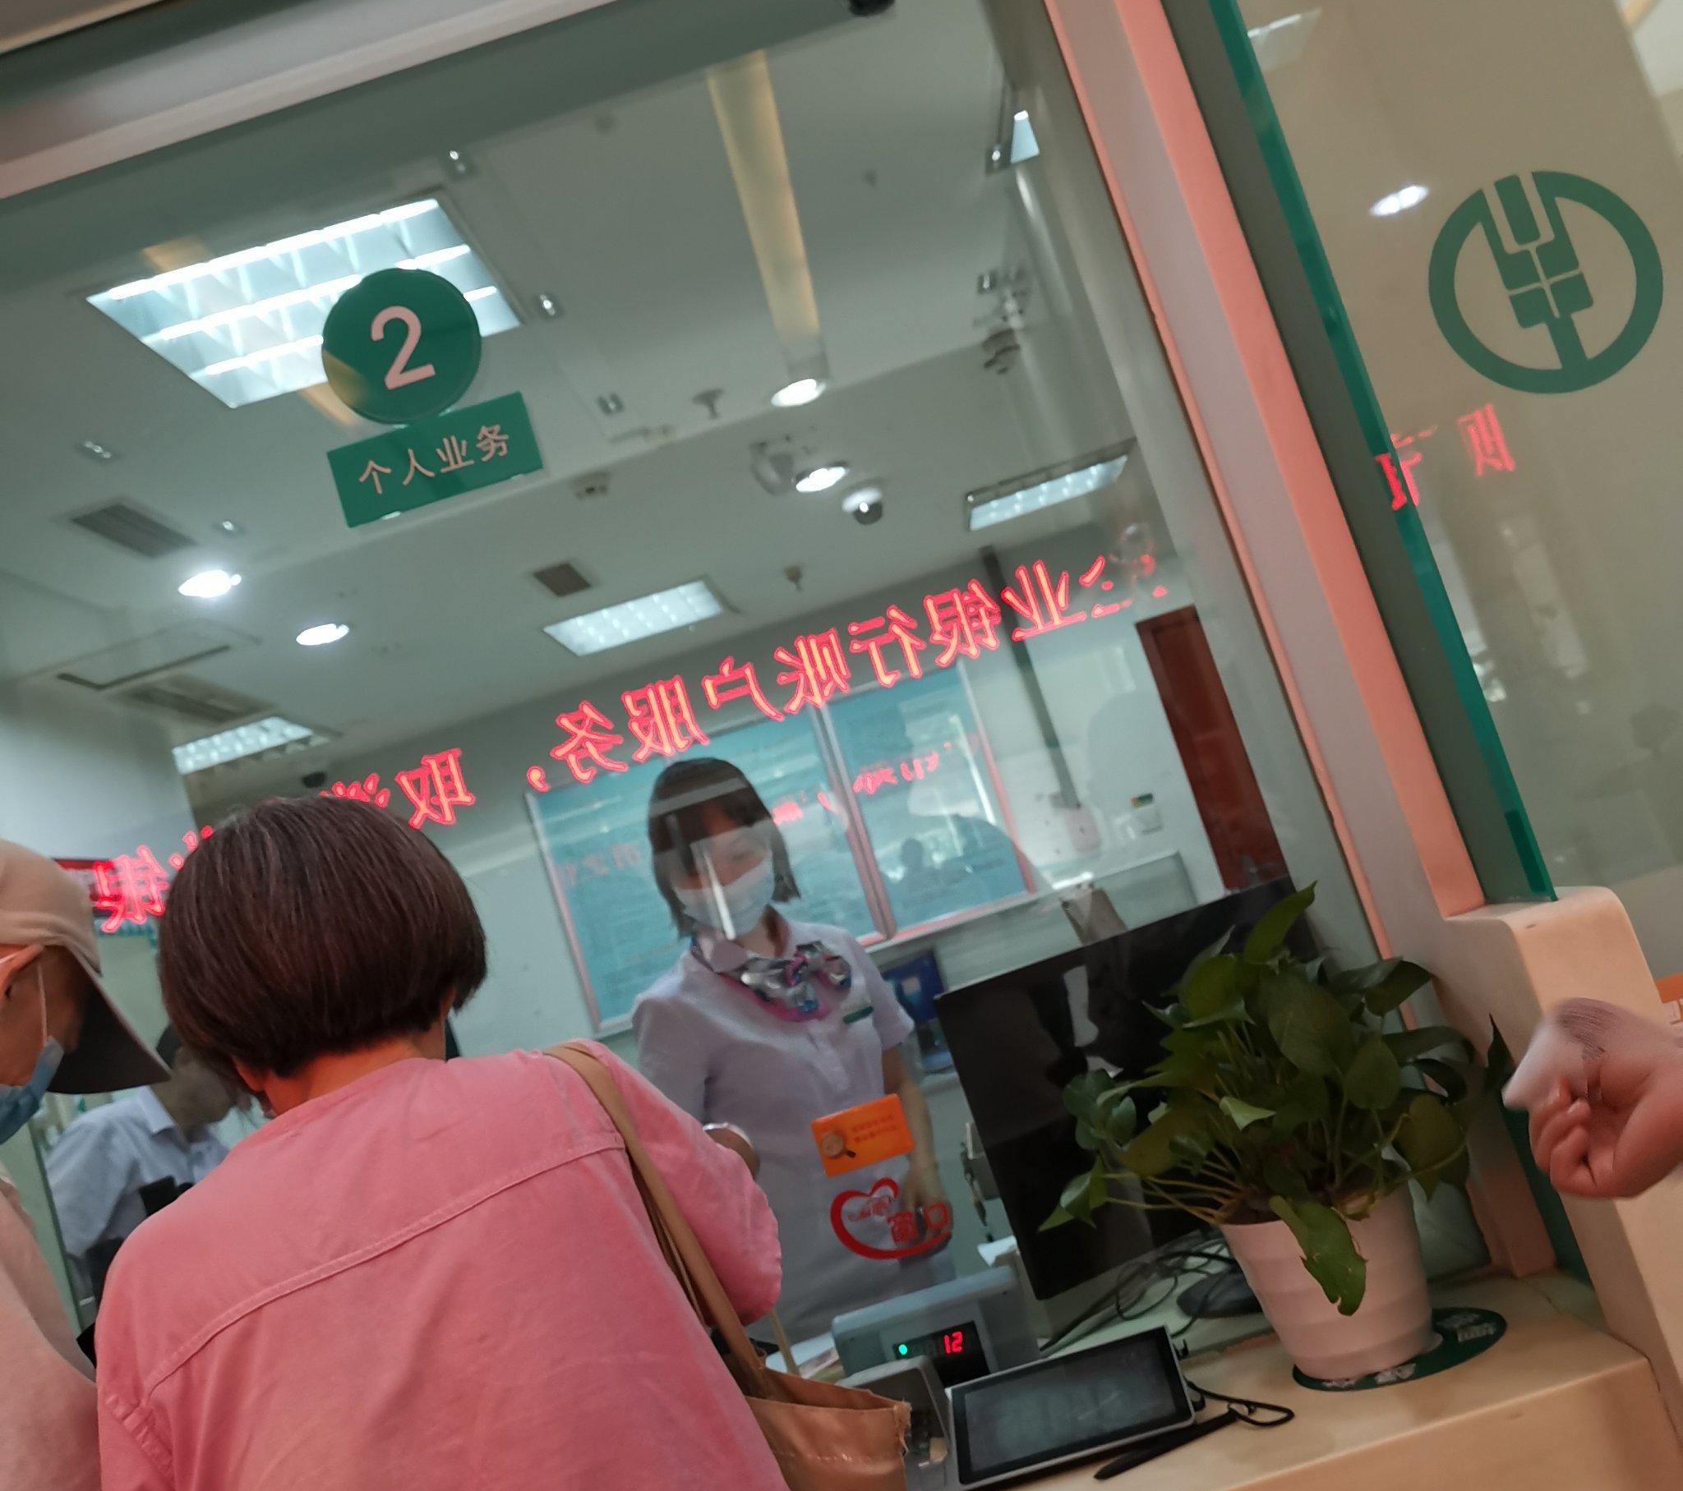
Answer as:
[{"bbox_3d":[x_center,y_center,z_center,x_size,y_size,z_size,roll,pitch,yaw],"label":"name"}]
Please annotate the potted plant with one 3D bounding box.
[{"bbox_3d":[0.382,0.347,1.512,0.420,0.410,0.350,-17,-7,1],"label":"potted plant"}]

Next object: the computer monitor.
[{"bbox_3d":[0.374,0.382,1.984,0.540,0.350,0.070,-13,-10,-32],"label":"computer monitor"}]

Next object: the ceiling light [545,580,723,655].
[{"bbox_3d":[-0.740,-0.473,6.321,0.600,0.060,0.600,-17,-7,1],"label":"ceiling light"}]

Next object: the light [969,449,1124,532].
[{"bbox_3d":[0.725,-0.930,6.279,0.600,0.060,0.600,-17,-7,1],"label":"light"}]

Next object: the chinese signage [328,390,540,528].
[{"bbox_3d":[-0.416,-0.293,1.800,0.208,0.084,0.010,-17,-7,1],"label":"chinese signage"}]

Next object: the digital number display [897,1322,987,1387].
[{"bbox_3d":[0.103,0.627,1.788,0.088,0.055,0.020,-17,-7,1],"label":"digital number display"}]

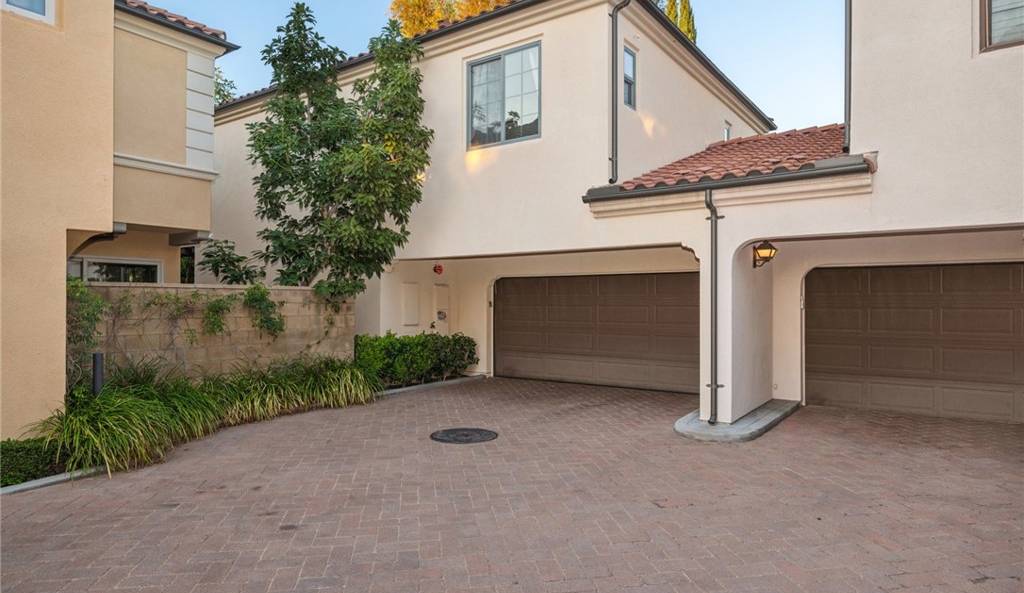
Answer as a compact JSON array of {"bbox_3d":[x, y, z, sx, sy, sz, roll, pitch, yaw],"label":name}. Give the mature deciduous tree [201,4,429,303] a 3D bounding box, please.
[{"bbox_3d":[-3.429,-1.750,10.494,3.400,7.050,2.900,0,0,35],"label":"mature deciduous tree"}]

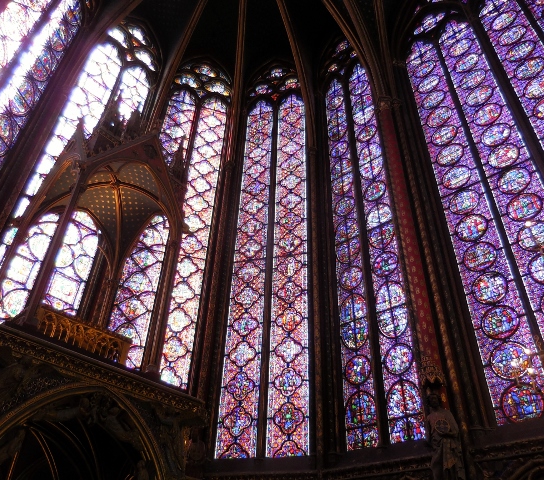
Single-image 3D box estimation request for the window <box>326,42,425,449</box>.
[{"bbox_3d":[2.320,-1.770,12.622,1.700,13.900,0.350,-28,-46,33],"label":"window"}]

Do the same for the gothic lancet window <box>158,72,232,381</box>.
[{"bbox_3d":[-2.695,-1.300,13.512,2.030,13.900,0.350,11,-38,-12],"label":"gothic lancet window"}]

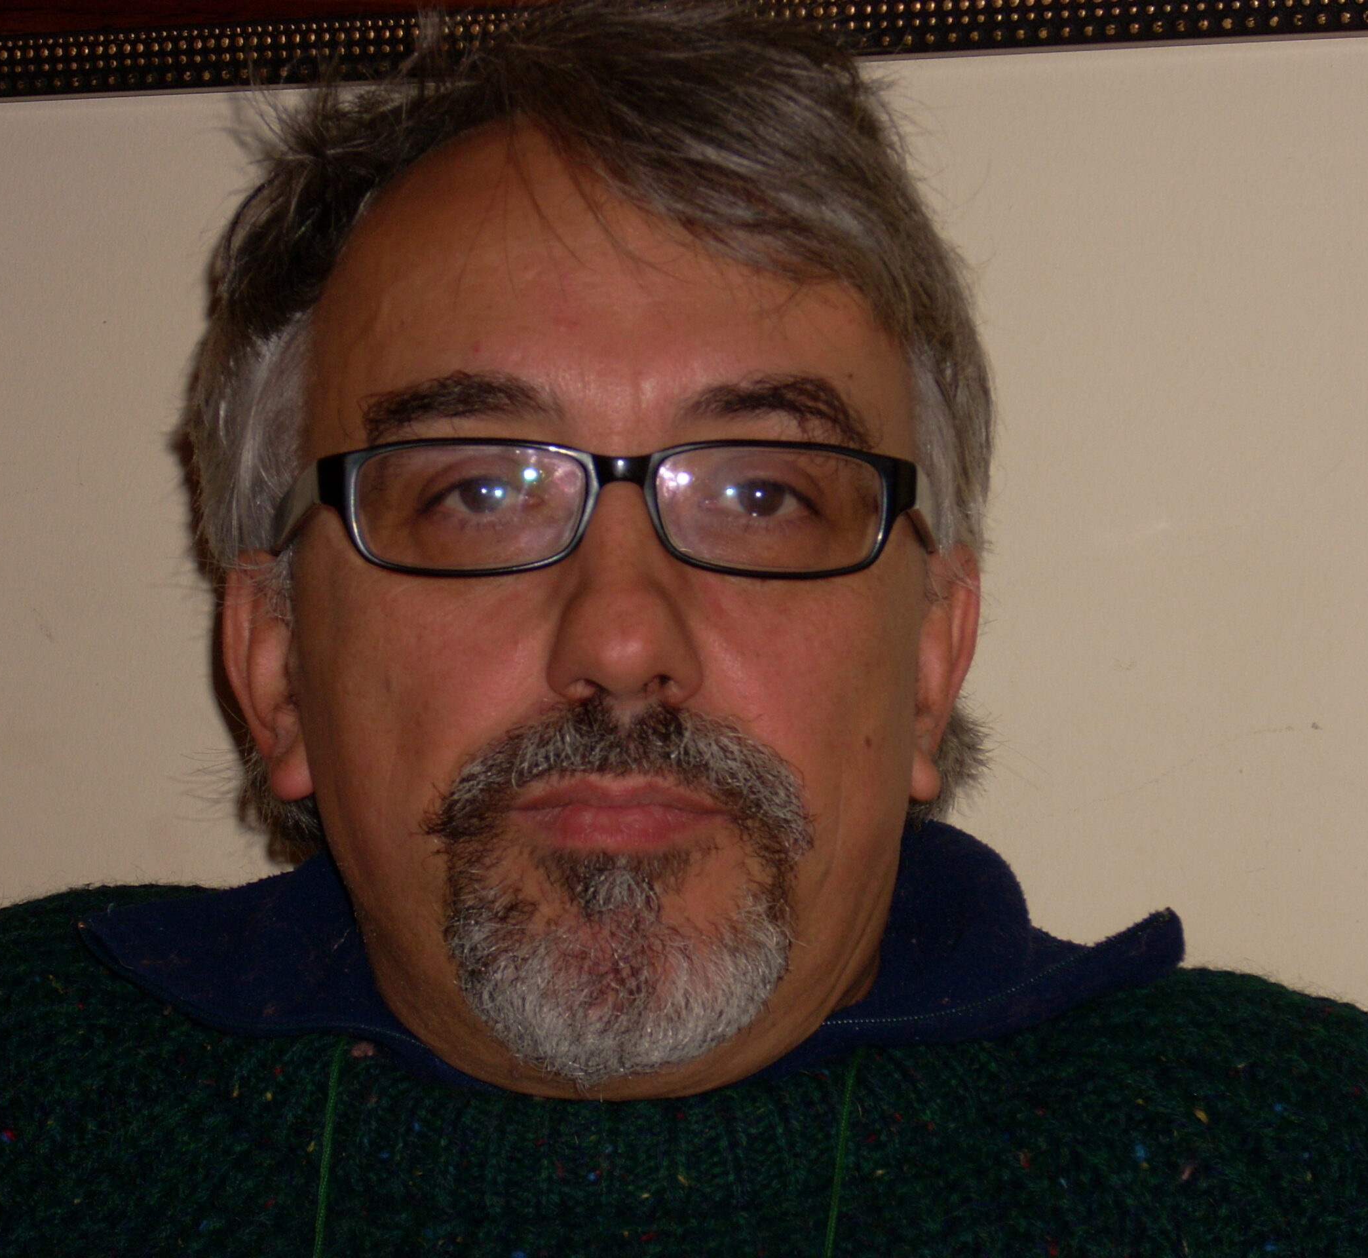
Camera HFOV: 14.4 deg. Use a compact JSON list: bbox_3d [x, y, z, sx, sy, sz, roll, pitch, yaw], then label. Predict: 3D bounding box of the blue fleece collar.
[{"bbox_3d":[-0.013,0.078,1.325,0.260,0.078,0.170,-2,-2,-2],"label":"blue fleece collar"}]

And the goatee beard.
[{"bbox_3d":[-0.015,0.059,1.218,0.087,0.084,0.050,0,-9,-3],"label":"goatee beard"}]

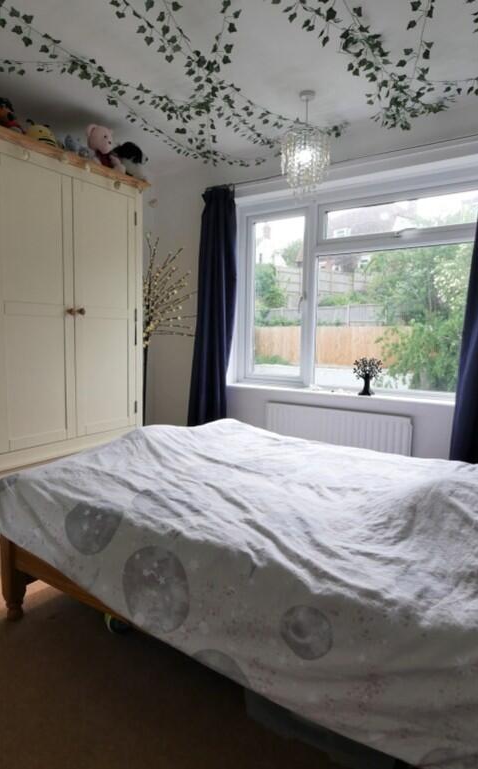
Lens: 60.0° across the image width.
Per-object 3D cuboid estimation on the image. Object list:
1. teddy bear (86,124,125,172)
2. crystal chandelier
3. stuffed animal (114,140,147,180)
[{"bbox_3d":[-0.786,-1.379,2.445,0.160,0.270,0.180,4,6,25],"label":"teddy bear"},{"bbox_3d":[0.332,-1.205,2.073,0.248,0.470,0.248,1,6,0],"label":"crystal chandelier"},{"bbox_3d":[-0.679,-1.384,2.598,0.190,0.250,0.150,1,6,2],"label":"stuffed animal"}]

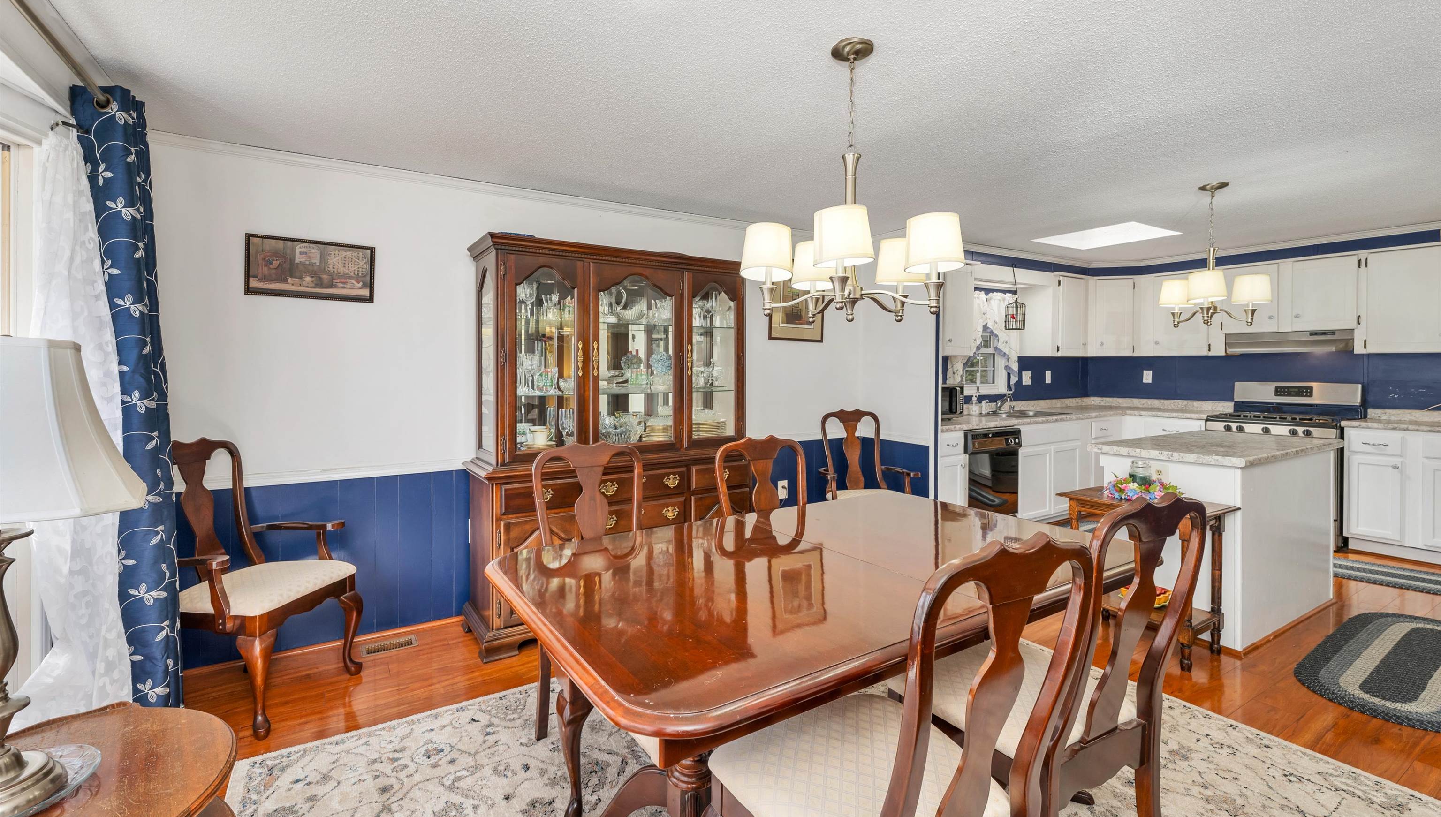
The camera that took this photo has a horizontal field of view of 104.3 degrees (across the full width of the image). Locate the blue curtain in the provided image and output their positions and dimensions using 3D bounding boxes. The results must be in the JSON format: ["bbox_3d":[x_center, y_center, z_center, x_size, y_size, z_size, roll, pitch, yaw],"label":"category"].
[{"bbox_3d":[-2.127,0.040,2.011,0.180,2.240,0.270,-2,3,-30],"label":"blue curtain"}]

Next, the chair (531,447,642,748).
[{"bbox_3d":[-0.348,0.681,1.941,0.510,1.040,0.570,-2,4,-32],"label":"chair"}]

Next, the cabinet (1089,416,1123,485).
[{"bbox_3d":[3.323,0.493,5.353,0.620,0.870,0.600,-2,4,-32],"label":"cabinet"}]

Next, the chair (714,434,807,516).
[{"bbox_3d":[0.318,0.650,2.307,0.530,1.030,0.570,-1,3,-26],"label":"chair"}]

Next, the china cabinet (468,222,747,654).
[{"bbox_3d":[-0.581,0.149,3.092,1.410,1.960,0.440,-2,4,-32],"label":"china cabinet"}]

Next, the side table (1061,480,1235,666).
[{"bbox_3d":[2.066,0.819,2.725,0.430,0.650,0.640,-2,4,-32],"label":"side table"}]

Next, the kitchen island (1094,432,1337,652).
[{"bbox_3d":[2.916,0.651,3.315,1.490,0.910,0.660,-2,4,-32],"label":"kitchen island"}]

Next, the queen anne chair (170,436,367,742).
[{"bbox_3d":[-1.881,0.658,2.249,0.600,1.040,0.600,1,3,9],"label":"queen anne chair"}]

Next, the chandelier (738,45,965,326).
[{"bbox_3d":[0.414,-0.728,1.836,0.670,0.880,0.670,0,3,0],"label":"chandelier"}]

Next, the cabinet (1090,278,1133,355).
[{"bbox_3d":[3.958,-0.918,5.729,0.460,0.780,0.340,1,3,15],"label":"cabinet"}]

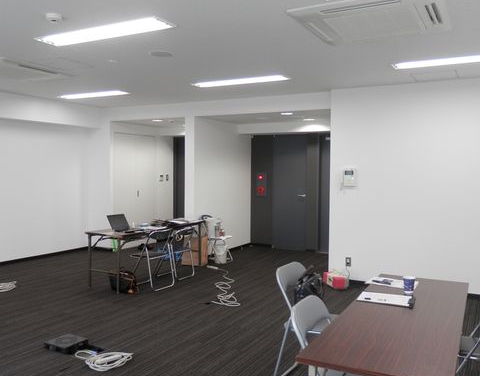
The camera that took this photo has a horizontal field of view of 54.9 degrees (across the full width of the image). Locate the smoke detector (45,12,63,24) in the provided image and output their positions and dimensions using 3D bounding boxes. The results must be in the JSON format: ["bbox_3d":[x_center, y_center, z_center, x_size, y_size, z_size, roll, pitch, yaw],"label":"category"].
[{"bbox_3d":[-1.278,-1.157,3.174,0.105,0.050,0.105,2,3,28],"label":"smoke detector"}]

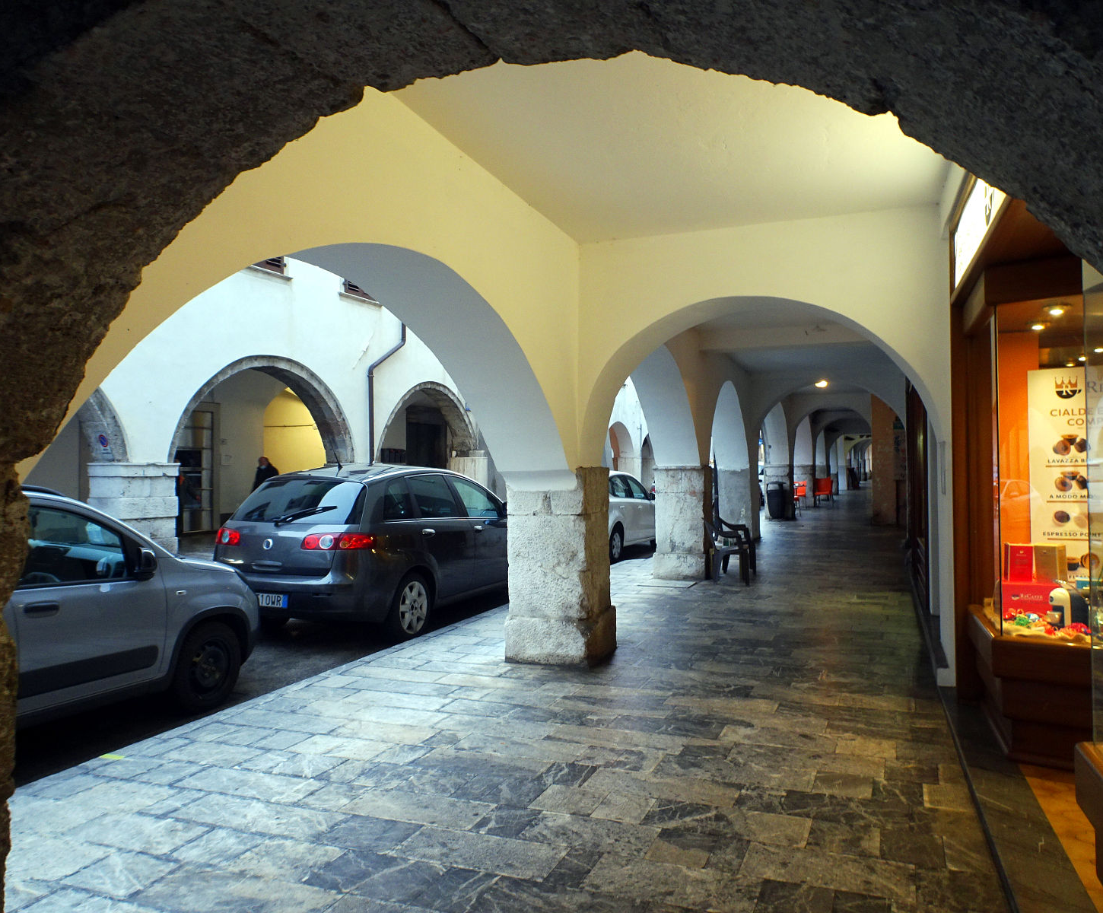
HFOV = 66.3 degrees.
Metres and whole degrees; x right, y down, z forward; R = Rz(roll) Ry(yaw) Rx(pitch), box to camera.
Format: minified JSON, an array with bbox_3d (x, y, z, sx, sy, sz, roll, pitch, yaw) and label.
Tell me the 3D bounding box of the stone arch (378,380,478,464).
[{"bbox_3d":[-3.668,-0.948,24.155,0.700,2.319,5.961,0,-1,21],"label":"stone arch"}]

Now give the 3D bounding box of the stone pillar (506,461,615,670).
[{"bbox_3d":[0.091,0.815,6.591,0.660,1.470,0.720,0,-1,20],"label":"stone pillar"}]

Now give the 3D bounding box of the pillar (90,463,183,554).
[{"bbox_3d":[-7.220,0.927,14.683,0.750,1.633,1.279,0,-1,21],"label":"pillar"}]

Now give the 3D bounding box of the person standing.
[{"bbox_3d":[-6.676,0.910,19.779,0.520,1.750,0.400,0,-1,27],"label":"person standing"}]

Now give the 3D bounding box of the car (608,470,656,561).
[{"bbox_3d":[0.672,1.010,14.873,1.780,1.480,4.400,0,-1,20],"label":"car"}]

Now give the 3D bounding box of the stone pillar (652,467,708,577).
[{"bbox_3d":[1.758,0.859,11.236,0.660,1.490,0.620,0,-1,20],"label":"stone pillar"}]

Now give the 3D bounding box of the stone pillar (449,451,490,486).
[{"bbox_3d":[-2.608,0.881,27.081,0.750,2.010,1.132,0,-1,21],"label":"stone pillar"}]

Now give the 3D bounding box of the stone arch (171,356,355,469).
[{"bbox_3d":[-6.066,-0.942,17.755,0.680,2.241,5.816,0,-1,21],"label":"stone arch"}]

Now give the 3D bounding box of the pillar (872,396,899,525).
[{"bbox_3d":[8.525,0.042,21.638,0.600,3.350,0.550,0,-1,20],"label":"pillar"}]

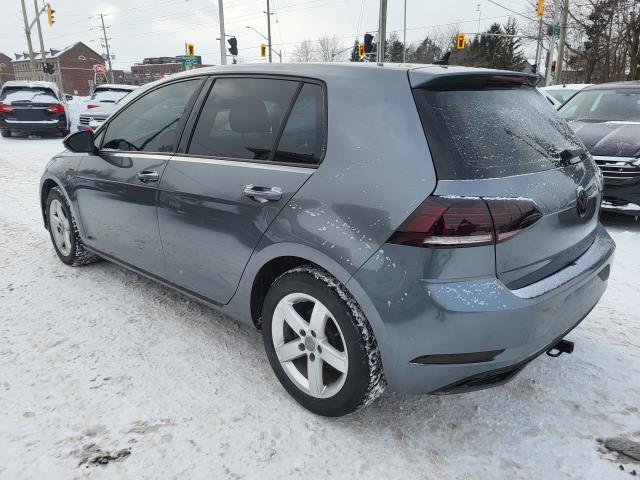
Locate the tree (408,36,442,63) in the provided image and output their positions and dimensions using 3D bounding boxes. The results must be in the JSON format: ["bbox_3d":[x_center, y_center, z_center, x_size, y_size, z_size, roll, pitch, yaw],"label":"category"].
[{"bbox_3d":[15.145,-24.127,69.473,5.800,9.800,5.800,-1,16,0],"label":"tree"}]

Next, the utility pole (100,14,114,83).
[{"bbox_3d":[-28.730,-23.744,65.269,0.400,12.600,0.400,-1,16,0],"label":"utility pole"}]

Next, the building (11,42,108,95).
[{"bbox_3d":[-62.851,-40.340,117.121,17.500,13.700,12.500,9,18,28],"label":"building"}]

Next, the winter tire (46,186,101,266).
[{"bbox_3d":[-1.915,-0.108,3.737,0.632,0.632,0.215,14,22,41],"label":"winter tire"}]

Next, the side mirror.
[{"bbox_3d":[-1.449,-0.588,2.882,0.130,0.140,0.200,14,22,41],"label":"side mirror"}]

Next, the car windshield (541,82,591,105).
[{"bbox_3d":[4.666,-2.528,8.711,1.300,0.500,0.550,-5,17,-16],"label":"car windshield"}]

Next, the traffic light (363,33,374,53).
[{"bbox_3d":[1.889,-7.558,18.536,0.360,0.700,0.360,-14,21,-38],"label":"traffic light"}]

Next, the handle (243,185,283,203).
[{"bbox_3d":[-0.223,-0.183,1.900,0.225,0.050,0.055,15,22,41],"label":"handle"}]

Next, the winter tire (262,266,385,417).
[{"bbox_3d":[0.015,0.406,2.002,0.625,0.625,0.210,15,22,41],"label":"winter tire"}]

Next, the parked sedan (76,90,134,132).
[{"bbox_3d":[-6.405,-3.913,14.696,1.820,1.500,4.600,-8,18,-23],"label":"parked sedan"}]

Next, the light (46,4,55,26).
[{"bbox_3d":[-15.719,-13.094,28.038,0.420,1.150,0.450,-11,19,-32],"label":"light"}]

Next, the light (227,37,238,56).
[{"bbox_3d":[-3.530,-7.839,19.504,0.420,0.700,0.380,-1,16,-5],"label":"light"}]

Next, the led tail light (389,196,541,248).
[{"bbox_3d":[0.491,-0.080,1.569,0.350,0.200,0.440,15,22,41],"label":"led tail light"}]

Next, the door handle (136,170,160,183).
[{"bbox_3d":[-0.893,-0.331,2.495,0.220,0.050,0.055,14,22,41],"label":"door handle"}]

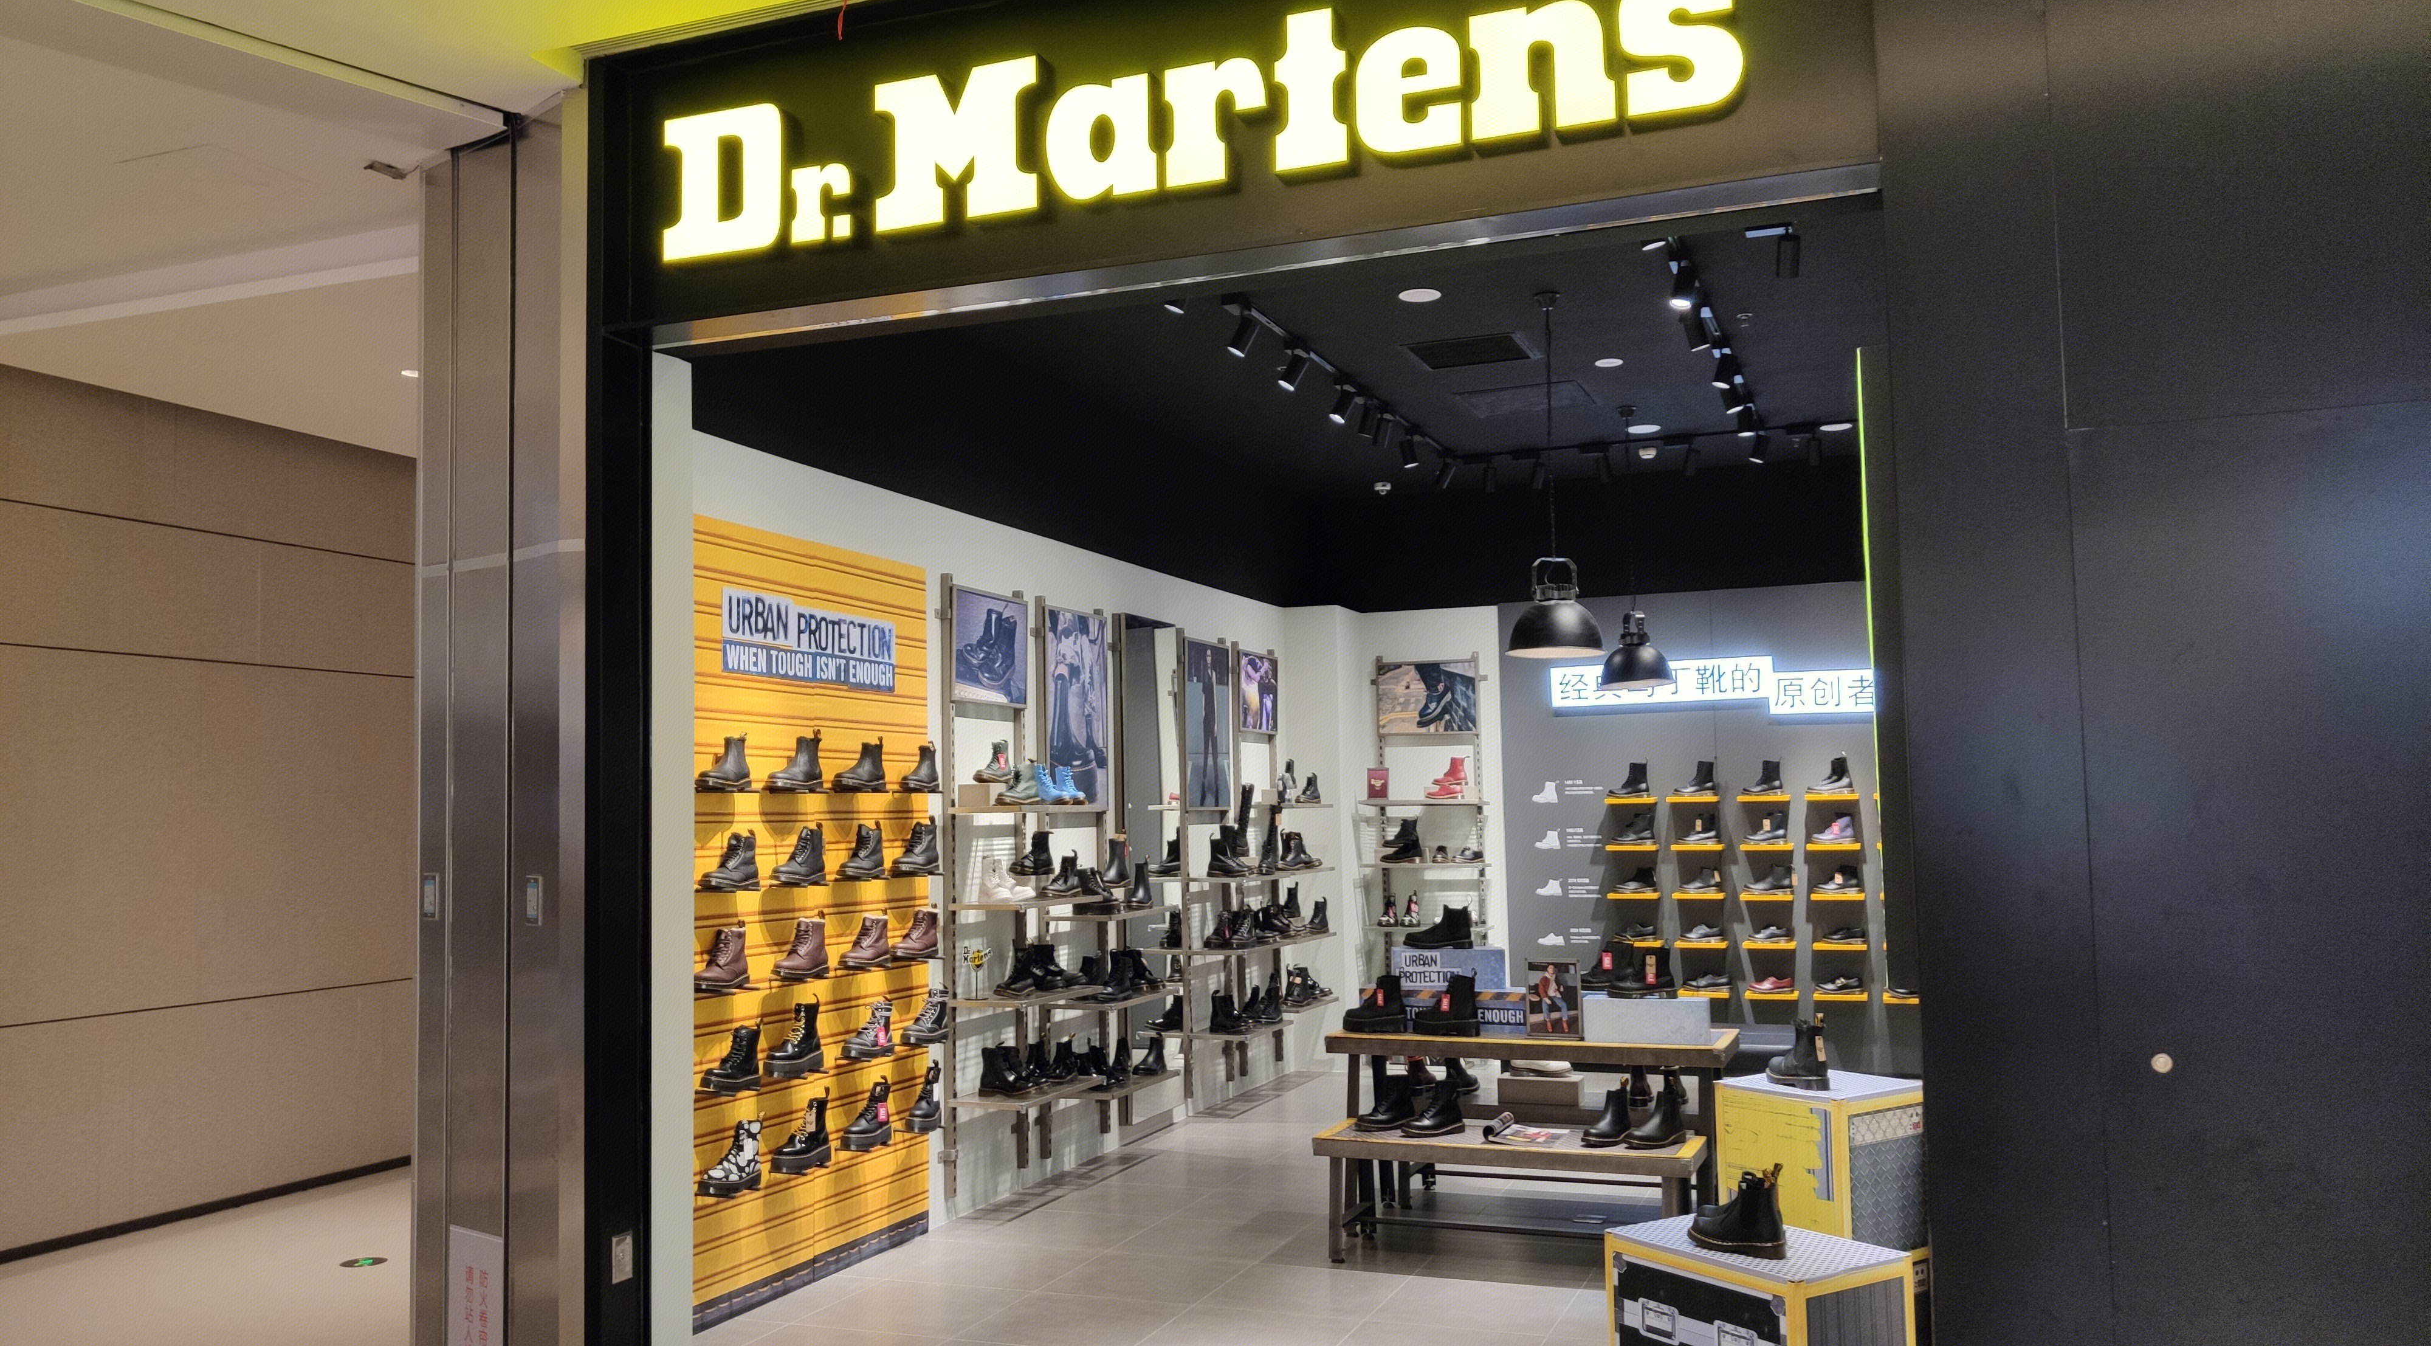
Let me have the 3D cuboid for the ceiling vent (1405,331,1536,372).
[{"bbox_3d":[1.154,-1.426,8.172,0.520,0.030,0.500,-3,-5,21],"label":"ceiling vent"}]

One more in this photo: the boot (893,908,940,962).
[{"bbox_3d":[-1.186,1.032,7.248,0.100,0.208,0.270,-3,-5,21],"label":"boot"}]

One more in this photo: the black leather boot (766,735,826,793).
[{"bbox_3d":[-1.499,0.317,6.529,0.100,0.222,0.270,-3,-5,21],"label":"black leather boot"}]

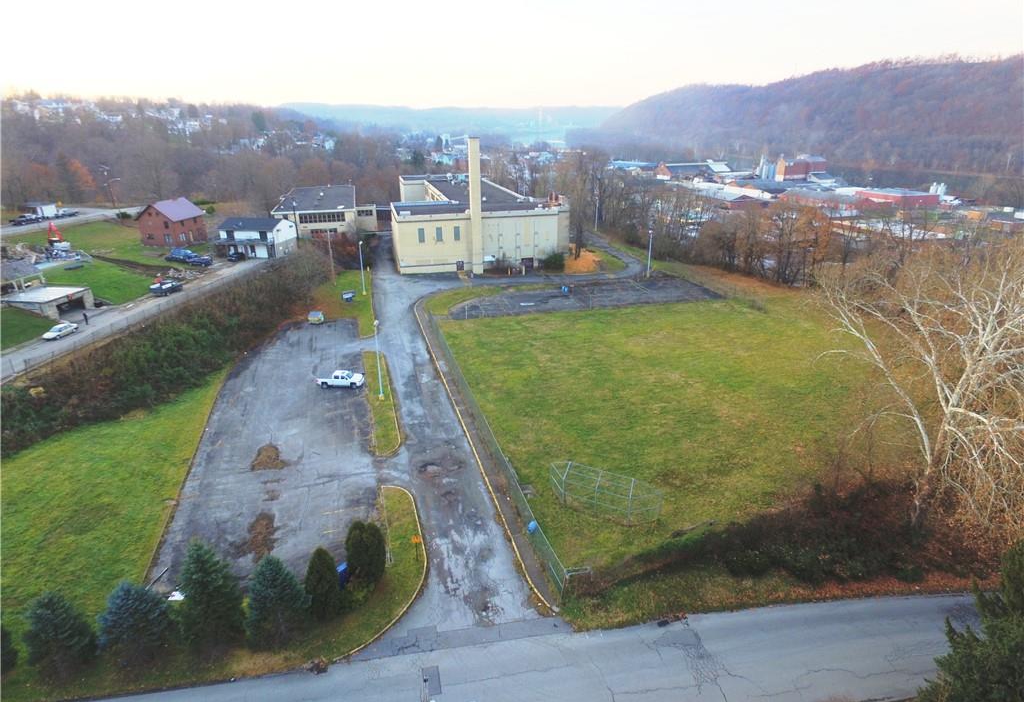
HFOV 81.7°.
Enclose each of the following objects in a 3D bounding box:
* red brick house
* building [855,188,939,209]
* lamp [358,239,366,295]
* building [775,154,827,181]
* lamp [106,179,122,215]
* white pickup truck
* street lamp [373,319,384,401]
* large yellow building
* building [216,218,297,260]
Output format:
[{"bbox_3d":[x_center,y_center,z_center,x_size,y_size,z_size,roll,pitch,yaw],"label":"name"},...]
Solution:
[{"bbox_3d":[-71.161,-26.939,123.426,8.800,8.396,9.306,4,23,10],"label":"red brick house"},{"bbox_3d":[240.241,-96.505,371.121,31.268,7.600,32.238,-8,24,-18],"label":"building"},{"bbox_3d":[-27.043,-14.927,106.906,0.550,10.125,0.550,0,22,0],"label":"lamp"},{"bbox_3d":[239.177,-153.049,493.351,48.815,19.500,14.000,-12,25,-28],"label":"building"},{"bbox_3d":[-89.476,-34.734,133.000,2.200,8.200,0.500,0,22,0],"label":"lamp"},{"bbox_3d":[-21.380,3.475,73.576,5.850,1.900,2.030,-1,22,-3],"label":"white pickup truck"},{"bbox_3d":[-15.303,1.192,67.888,0.550,10.056,0.550,0,22,0],"label":"street lamp"},{"bbox_3d":[-14.182,-43.183,154.105,37.600,26.500,77.000,-6,23,-14],"label":"large yellow building"},{"bbox_3d":[-49.007,-22.135,113.731,11.488,6.651,9.271,3,23,8],"label":"building"}]

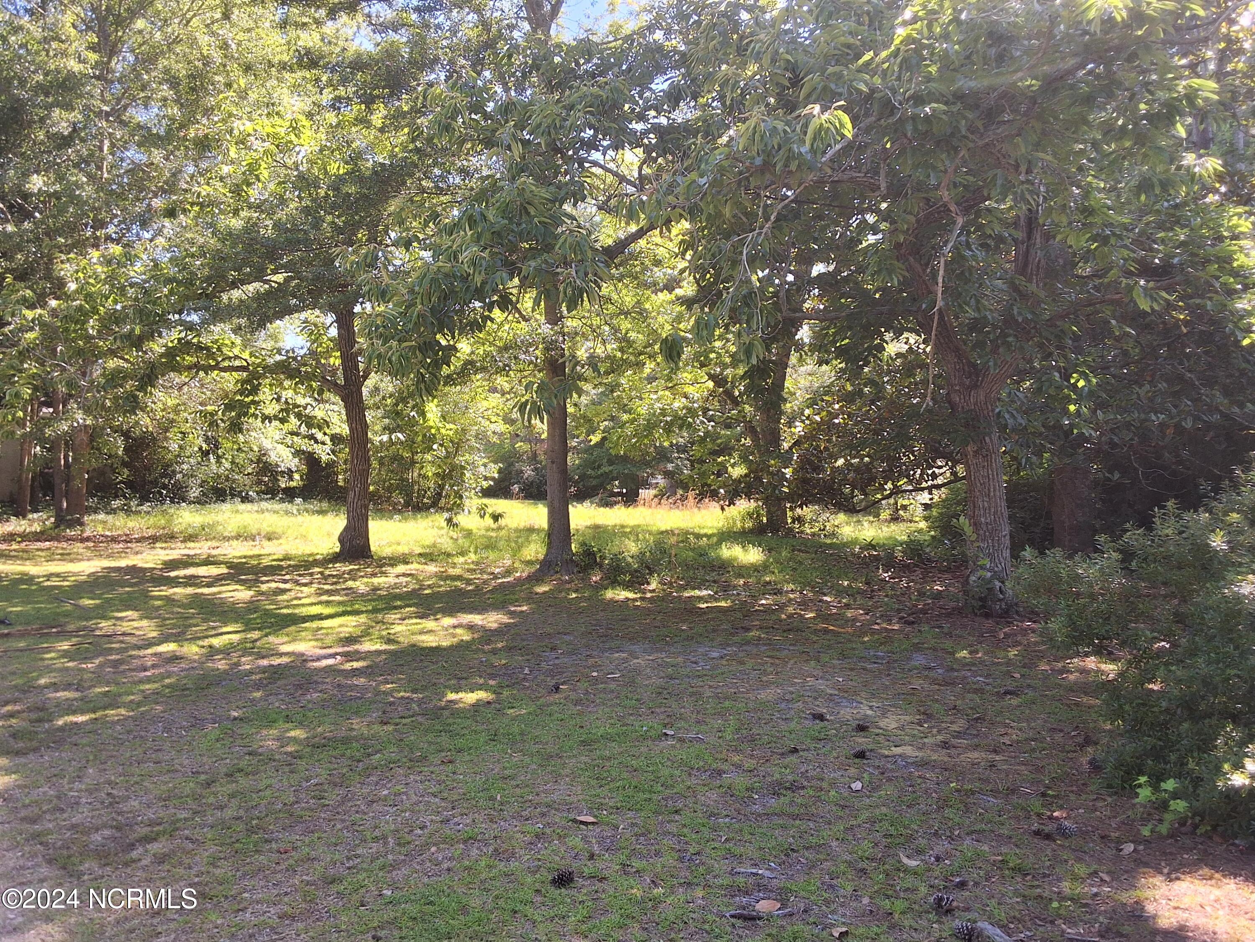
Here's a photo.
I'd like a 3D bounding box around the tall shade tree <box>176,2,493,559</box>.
[{"bbox_3d":[-4.950,-3.250,17.200,5.400,9.500,5.000,0,0,0],"label":"tall shade tree"}]

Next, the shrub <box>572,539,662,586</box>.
[{"bbox_3d":[-0.150,1.250,13.900,1.250,0.640,1.000,0,0,0],"label":"shrub"}]

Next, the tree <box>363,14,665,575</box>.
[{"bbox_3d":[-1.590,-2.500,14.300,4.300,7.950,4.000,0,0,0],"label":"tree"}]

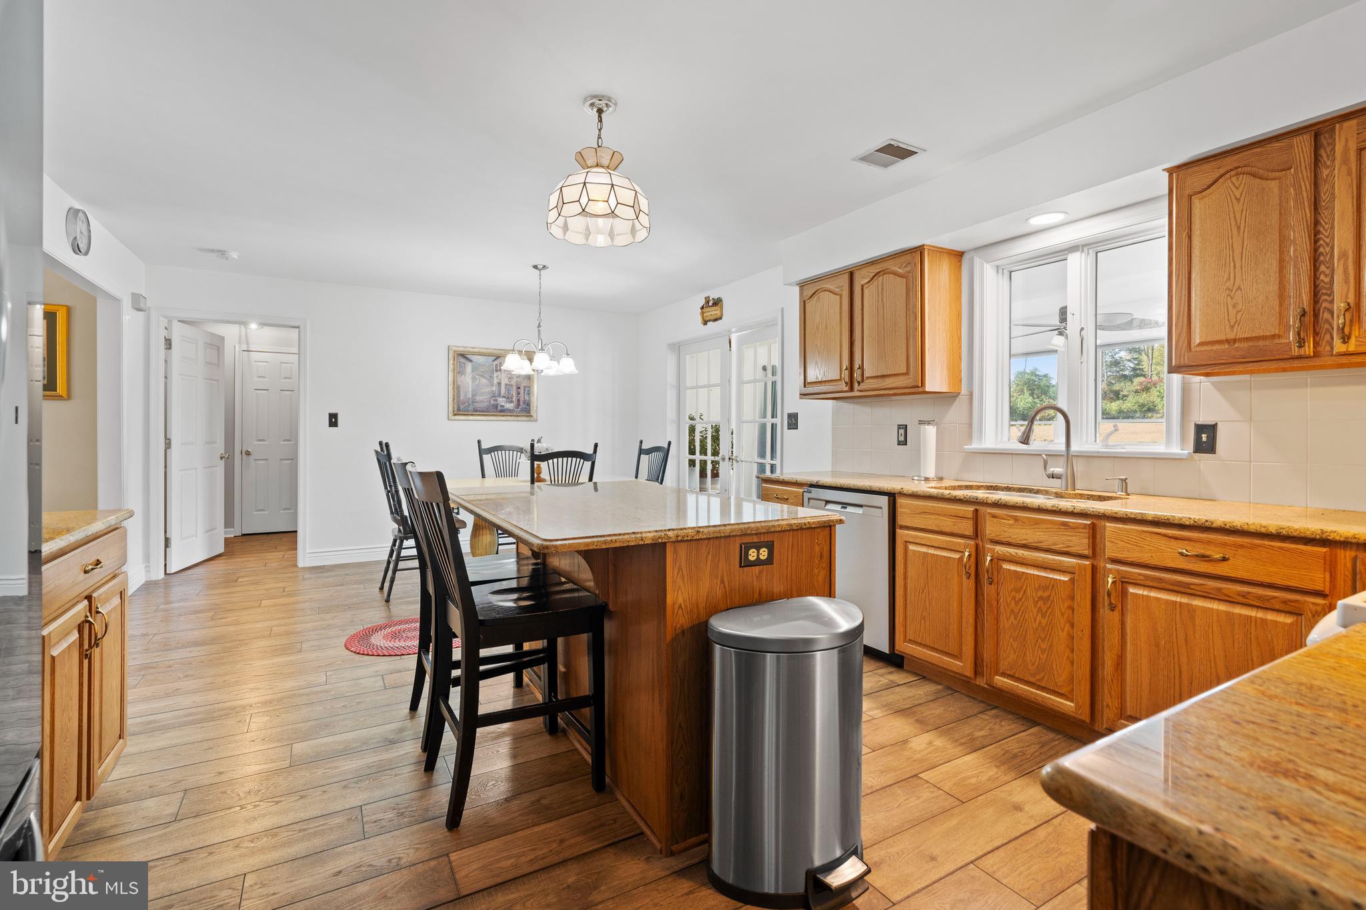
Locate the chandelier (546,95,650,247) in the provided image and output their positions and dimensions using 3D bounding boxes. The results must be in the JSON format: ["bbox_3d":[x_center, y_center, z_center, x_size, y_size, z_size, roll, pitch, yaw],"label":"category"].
[{"bbox_3d":[-0.324,-1.129,2.375,0.410,0.490,0.410,0,1,0],"label":"chandelier"}]

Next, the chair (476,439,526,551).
[{"bbox_3d":[-1.429,0.419,5.192,0.530,1.085,0.580,0,1,-30],"label":"chair"}]

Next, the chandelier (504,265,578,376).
[{"bbox_3d":[-1.093,-1.043,4.659,0.580,0.832,0.580,0,1,-30],"label":"chandelier"}]

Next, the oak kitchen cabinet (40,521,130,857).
[{"bbox_3d":[-1.918,0.653,1.530,0.620,0.855,0.740,0,1,-30],"label":"oak kitchen cabinet"}]

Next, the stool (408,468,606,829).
[{"bbox_3d":[-0.589,0.555,2.003,0.555,1.035,0.475,0,1,-30],"label":"stool"}]

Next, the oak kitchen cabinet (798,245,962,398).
[{"bbox_3d":[1.141,-0.735,3.666,0.310,0.767,0.990,0,1,-30],"label":"oak kitchen cabinet"}]

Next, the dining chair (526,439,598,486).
[{"bbox_3d":[-0.896,0.476,4.272,0.460,1.080,0.520,0,2,-30],"label":"dining chair"}]

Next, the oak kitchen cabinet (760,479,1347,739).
[{"bbox_3d":[1.418,0.624,2.891,0.610,0.880,2.580,0,2,-30],"label":"oak kitchen cabinet"}]

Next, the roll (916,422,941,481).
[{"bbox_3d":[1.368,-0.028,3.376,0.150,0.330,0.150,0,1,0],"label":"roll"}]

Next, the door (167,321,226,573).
[{"bbox_3d":[-4.264,-0.051,5.340,0.045,2.030,0.880,0,1,-16],"label":"door"}]

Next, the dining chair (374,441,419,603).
[{"bbox_3d":[-1.883,0.450,4.376,0.590,1.070,0.490,0,2,-30],"label":"dining chair"}]

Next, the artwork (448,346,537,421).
[{"bbox_3d":[-1.837,-0.688,5.939,0.850,0.713,0.040,0,1,-30],"label":"artwork"}]

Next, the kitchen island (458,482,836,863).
[{"bbox_3d":[-0.304,0.618,2.355,0.990,0.890,1.580,0,1,-30],"label":"kitchen island"}]

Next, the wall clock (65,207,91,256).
[{"bbox_3d":[-3.363,-1.253,3.378,0.050,0.260,0.260,0,2,-30],"label":"wall clock"}]

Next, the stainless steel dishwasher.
[{"bbox_3d":[1.104,0.621,3.360,0.600,0.860,0.600,0,2,-30],"label":"stainless steel dishwasher"}]

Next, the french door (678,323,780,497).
[{"bbox_3d":[0.342,-0.022,5.337,0.100,2.040,1.520,0,2,-30],"label":"french door"}]

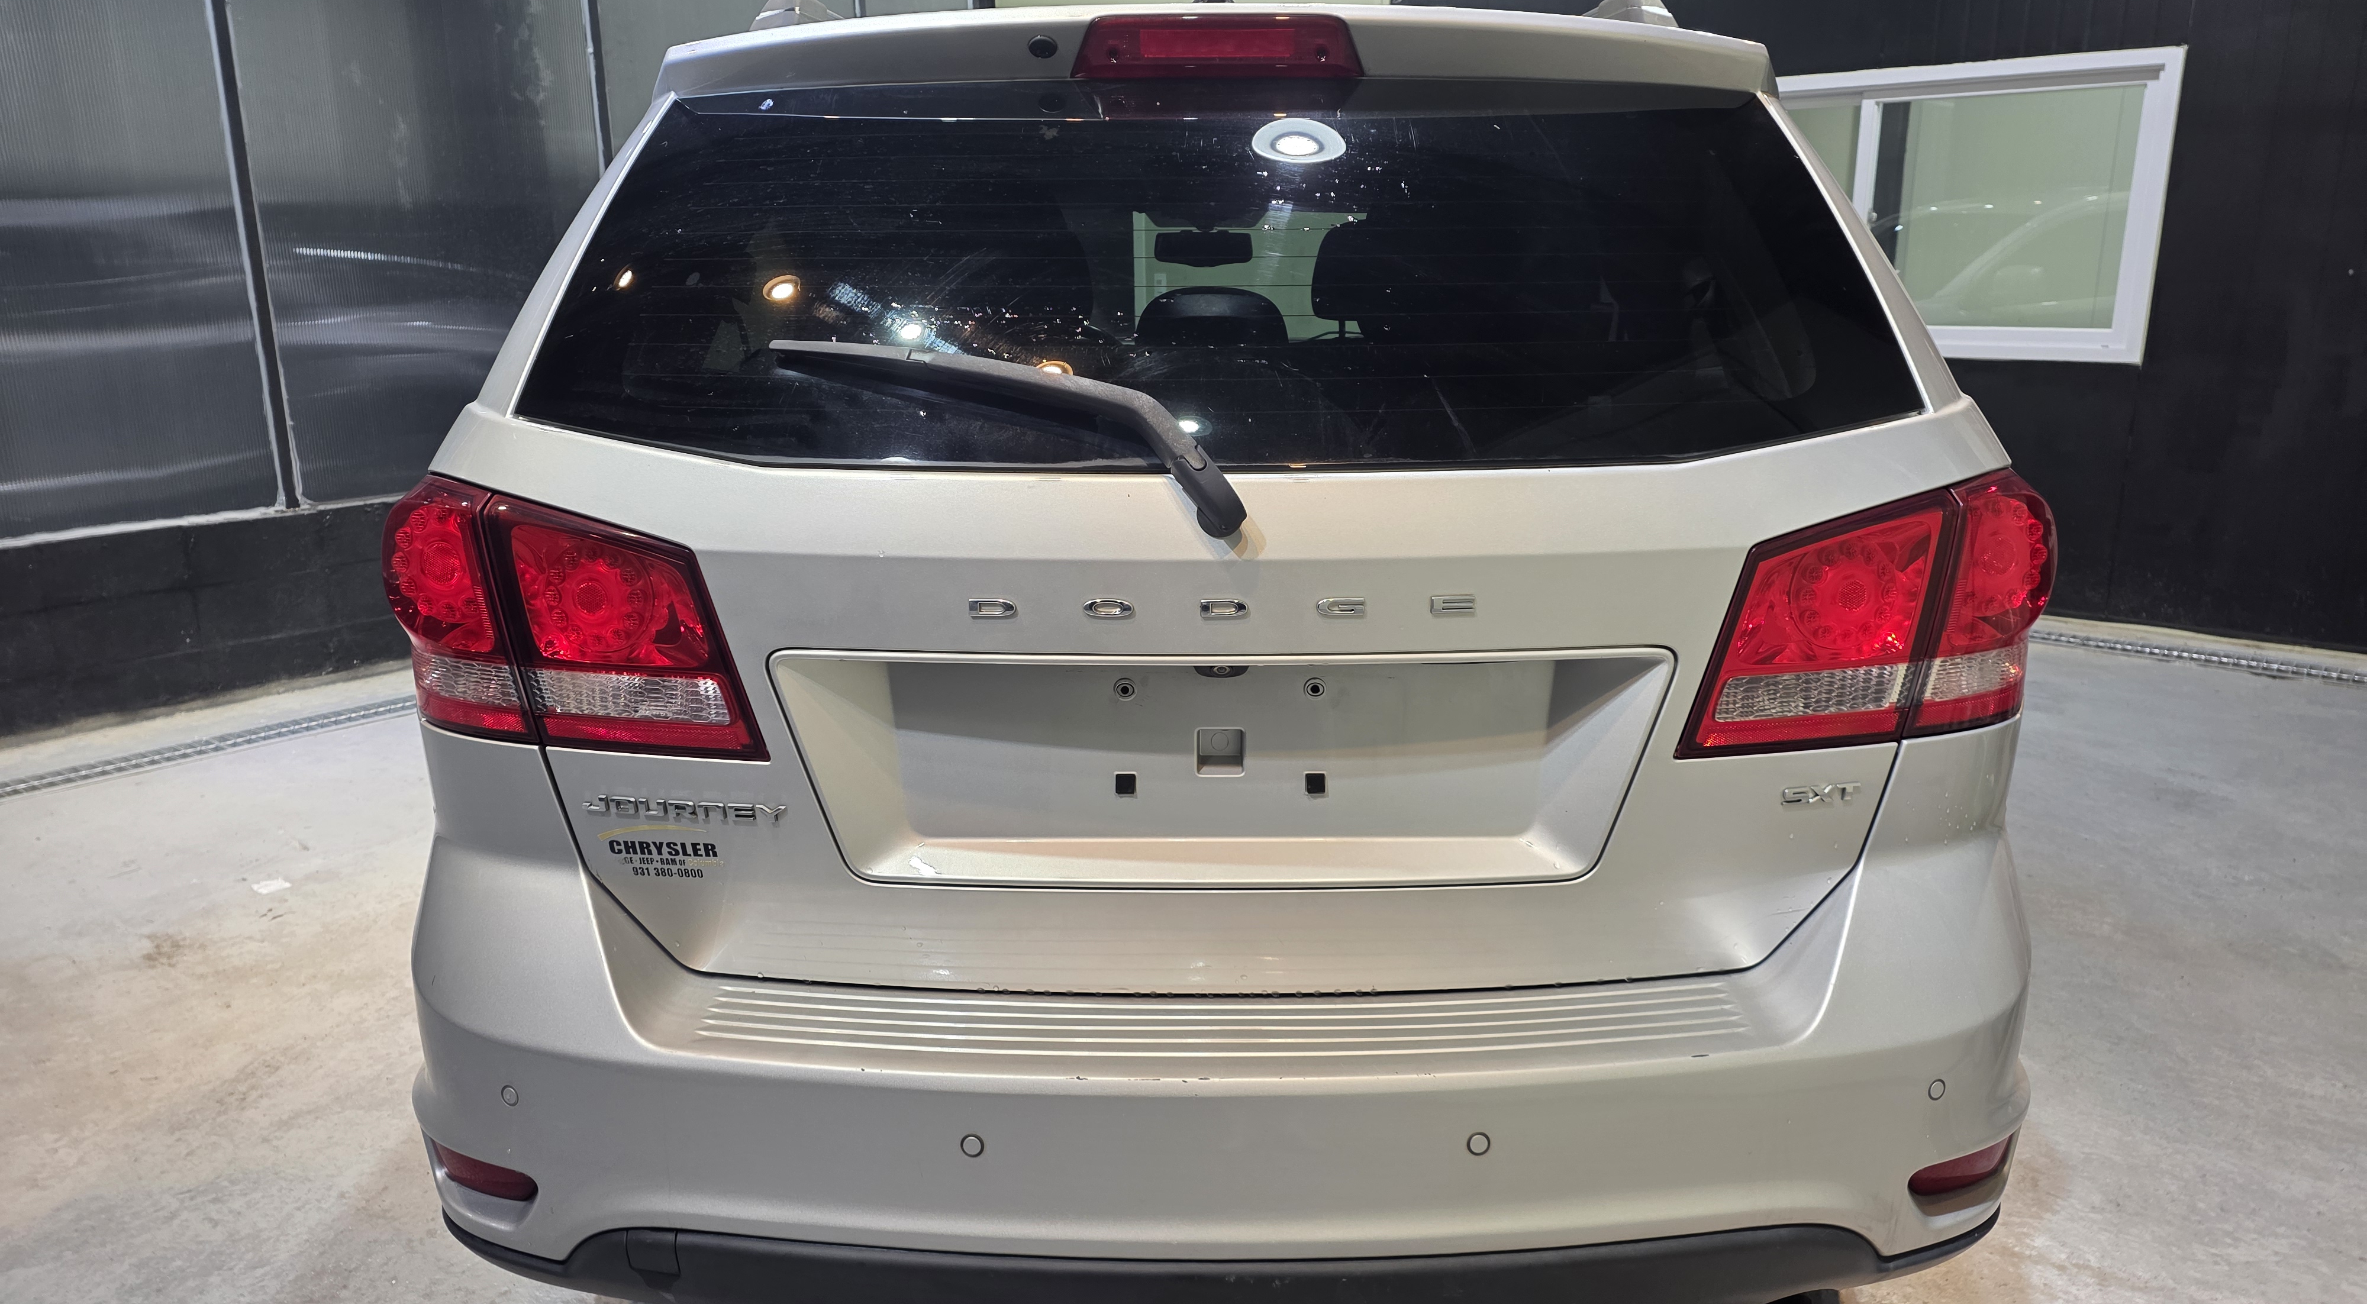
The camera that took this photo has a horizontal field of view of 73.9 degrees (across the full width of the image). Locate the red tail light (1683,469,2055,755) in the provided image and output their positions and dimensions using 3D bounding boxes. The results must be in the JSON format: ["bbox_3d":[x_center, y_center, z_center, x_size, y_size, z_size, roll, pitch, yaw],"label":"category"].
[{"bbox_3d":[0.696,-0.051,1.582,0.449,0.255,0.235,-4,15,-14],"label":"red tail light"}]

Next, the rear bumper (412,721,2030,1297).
[{"bbox_3d":[0.039,0.358,1.670,1.775,0.592,0.510,0,14,0],"label":"rear bumper"}]

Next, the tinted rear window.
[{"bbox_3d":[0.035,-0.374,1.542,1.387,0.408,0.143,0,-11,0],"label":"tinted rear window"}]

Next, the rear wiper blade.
[{"bbox_3d":[-0.167,-0.206,1.458,0.476,0.112,0.071,13,-10,2],"label":"rear wiper blade"}]

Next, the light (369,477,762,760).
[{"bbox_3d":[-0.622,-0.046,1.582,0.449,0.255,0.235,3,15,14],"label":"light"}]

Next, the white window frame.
[{"bbox_3d":[2.659,-1.697,6.117,2.020,1.070,0.120,11,18,37],"label":"white window frame"}]

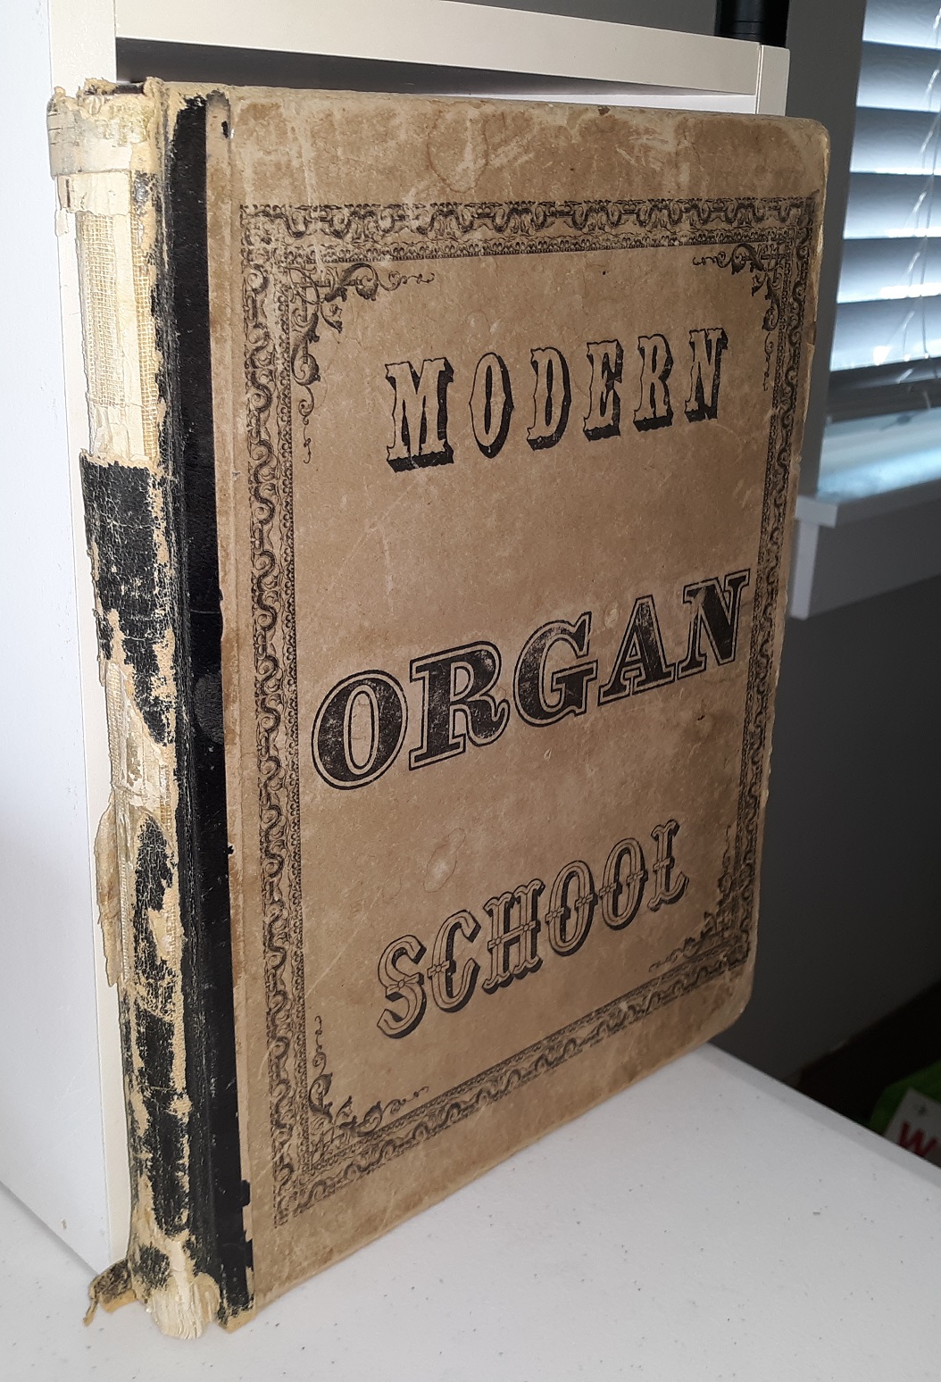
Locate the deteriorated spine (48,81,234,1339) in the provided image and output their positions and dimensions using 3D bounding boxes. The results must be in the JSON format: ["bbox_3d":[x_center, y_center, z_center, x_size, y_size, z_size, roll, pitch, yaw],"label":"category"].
[{"bbox_3d":[-0.082,0.023,0.394,0.022,0.340,0.037,-16,26,-40],"label":"deteriorated spine"}]

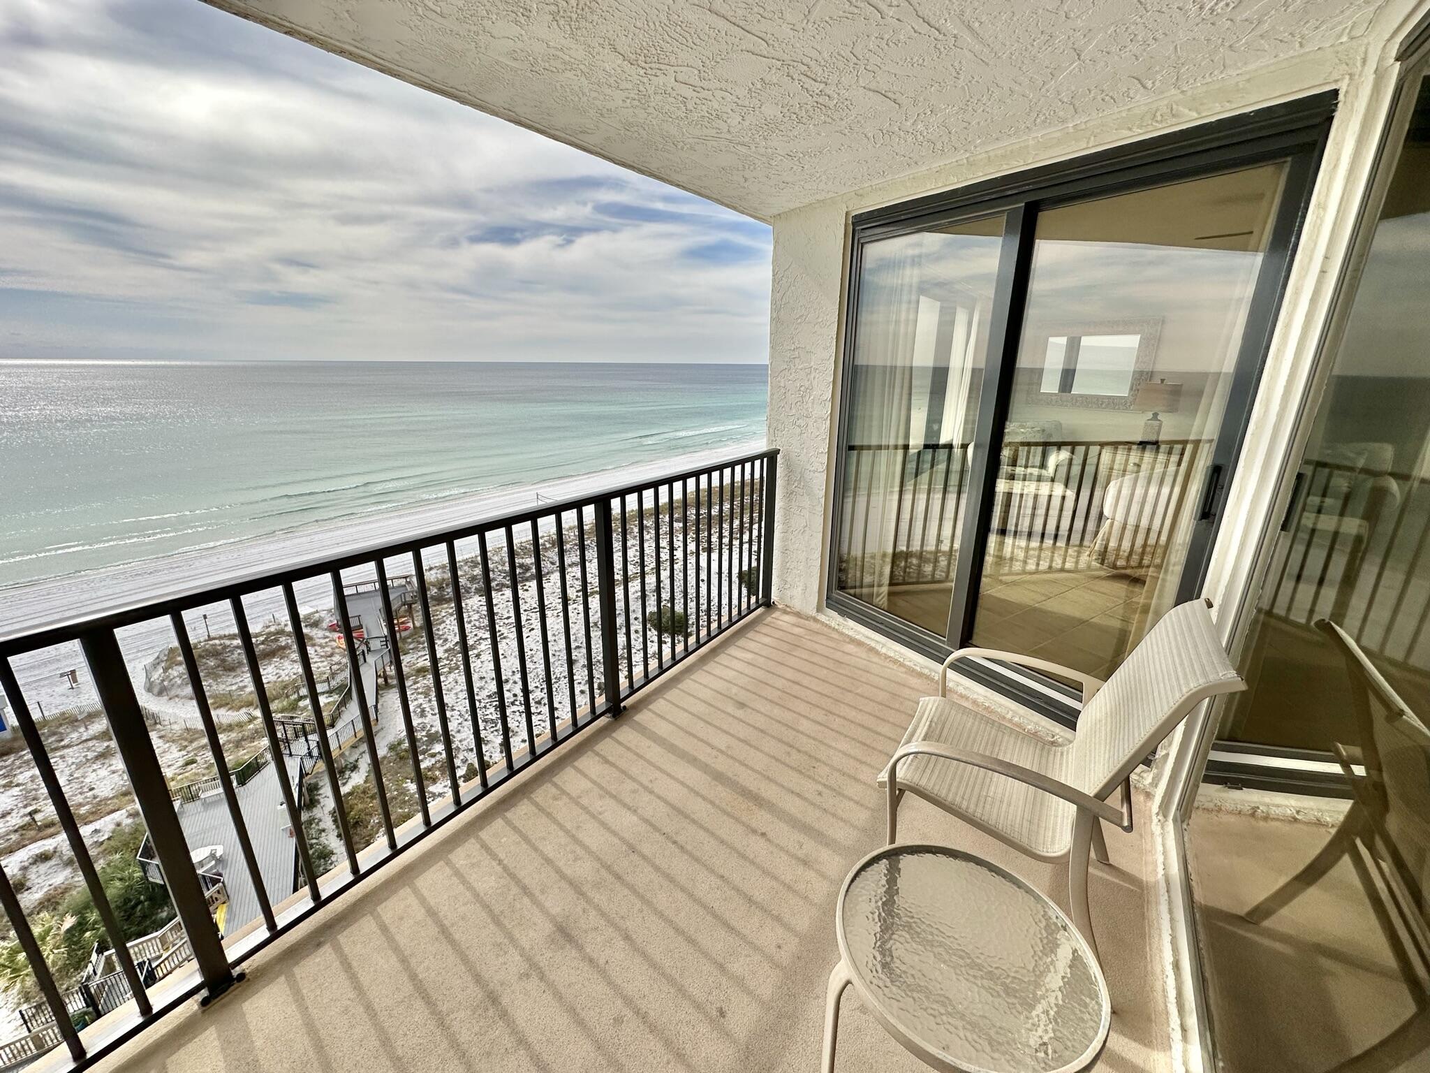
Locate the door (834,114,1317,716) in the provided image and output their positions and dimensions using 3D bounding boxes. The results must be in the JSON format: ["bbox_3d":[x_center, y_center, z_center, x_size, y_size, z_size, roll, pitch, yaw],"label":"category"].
[{"bbox_3d":[1.265,-0.389,2.667,0.120,2.230,1.797,-11,20,-33],"label":"door"}]

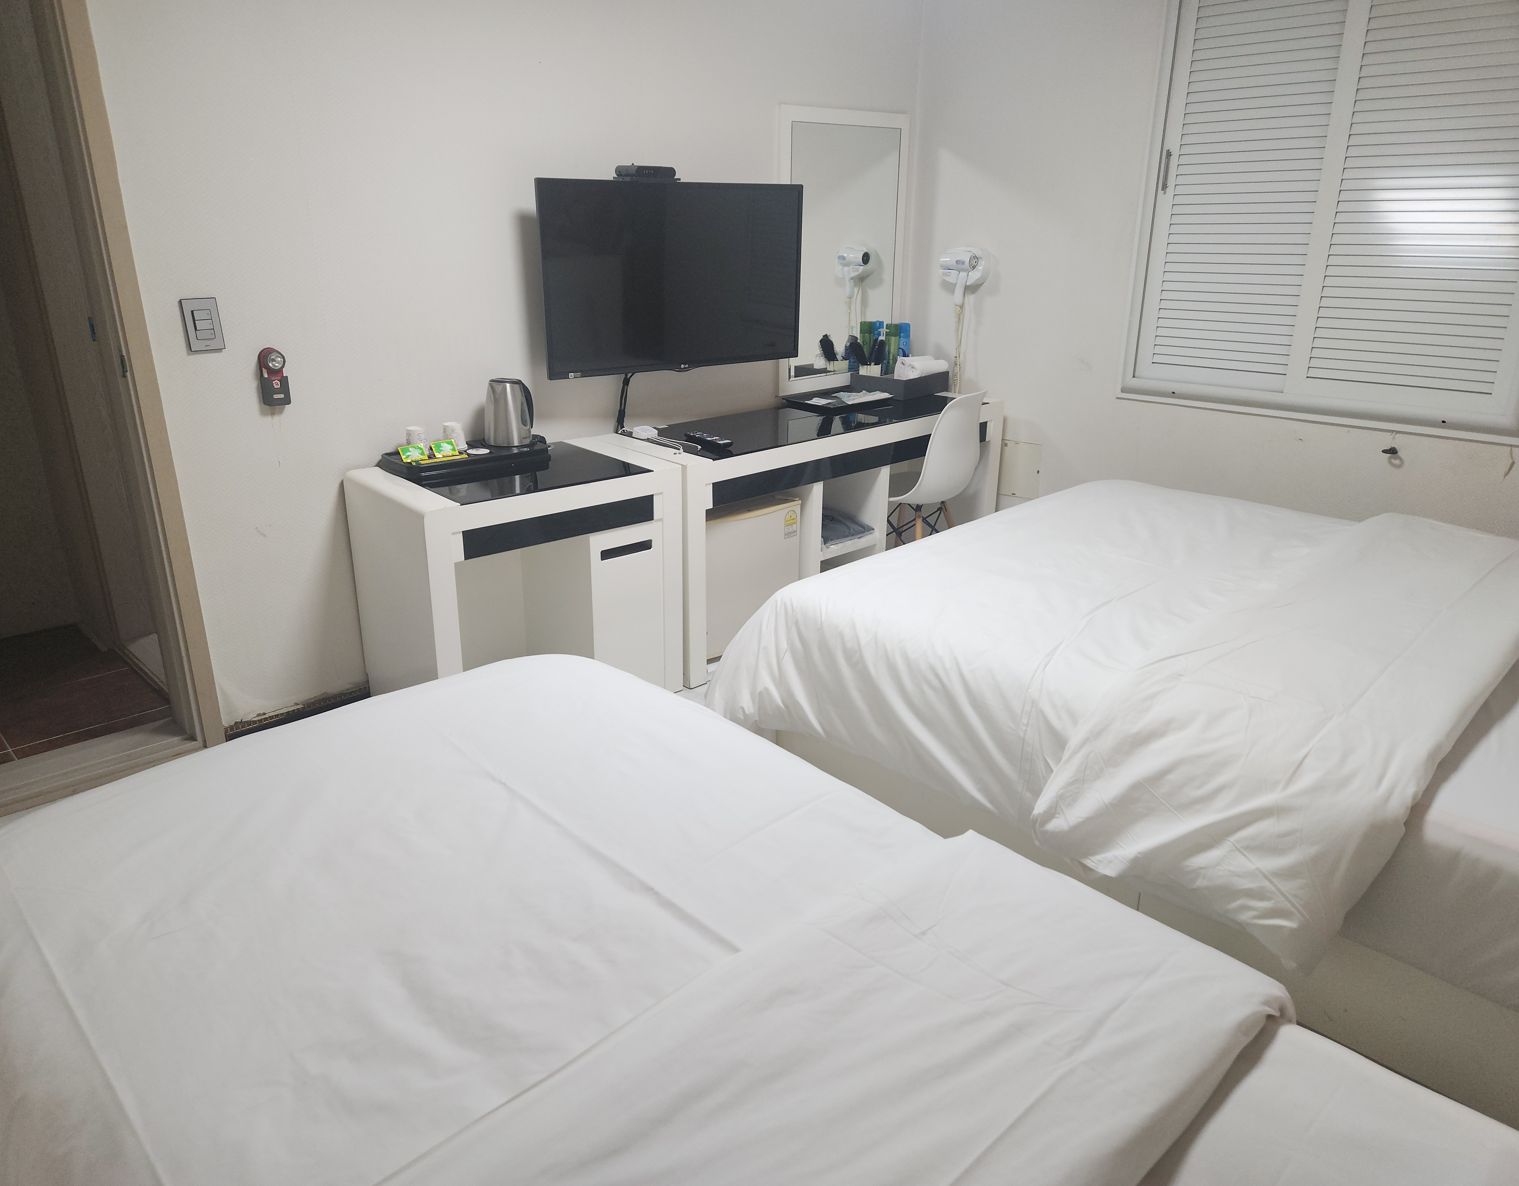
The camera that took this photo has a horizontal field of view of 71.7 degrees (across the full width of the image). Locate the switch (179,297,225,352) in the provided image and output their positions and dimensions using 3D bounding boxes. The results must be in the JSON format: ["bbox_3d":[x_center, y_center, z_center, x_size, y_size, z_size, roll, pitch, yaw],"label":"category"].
[{"bbox_3d":[-1.367,-0.660,2.582,0.078,0.121,0.012,-17,27,-40],"label":"switch"}]

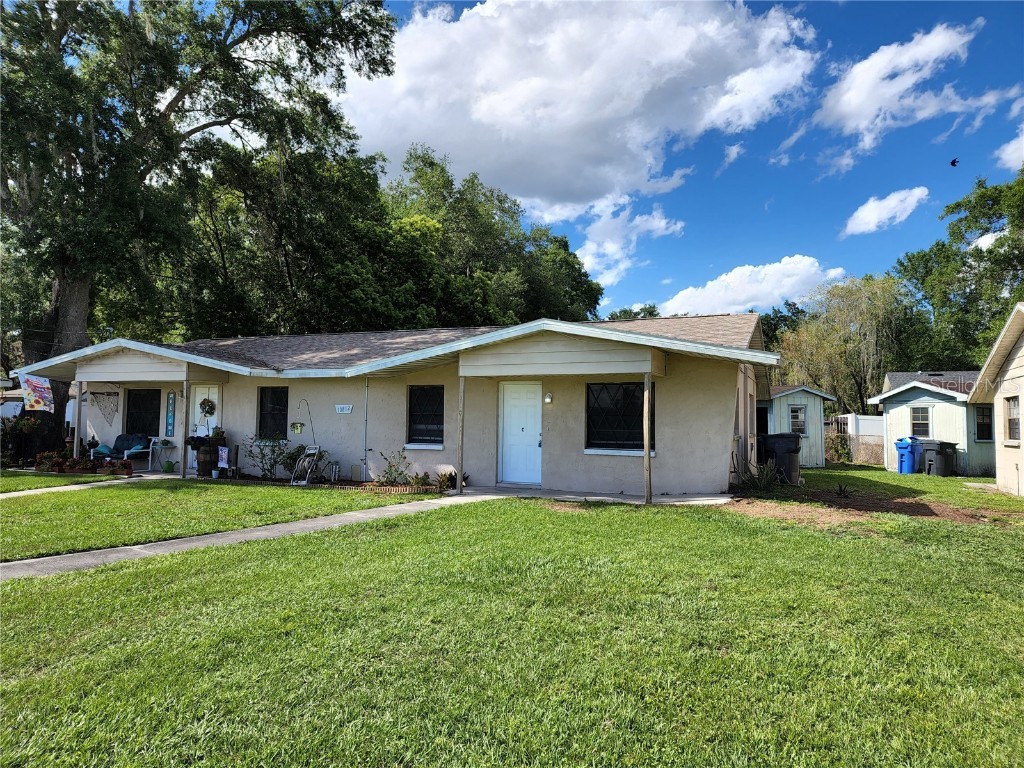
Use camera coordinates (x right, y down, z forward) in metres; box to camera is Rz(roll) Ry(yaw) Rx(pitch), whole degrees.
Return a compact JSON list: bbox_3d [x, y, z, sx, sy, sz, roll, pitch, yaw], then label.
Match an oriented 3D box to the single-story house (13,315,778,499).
[{"bbox_3d":[-2.121,0.383,19.524,18.440,3.980,11.990,-1,-3,23],"label":"single-story house"}]

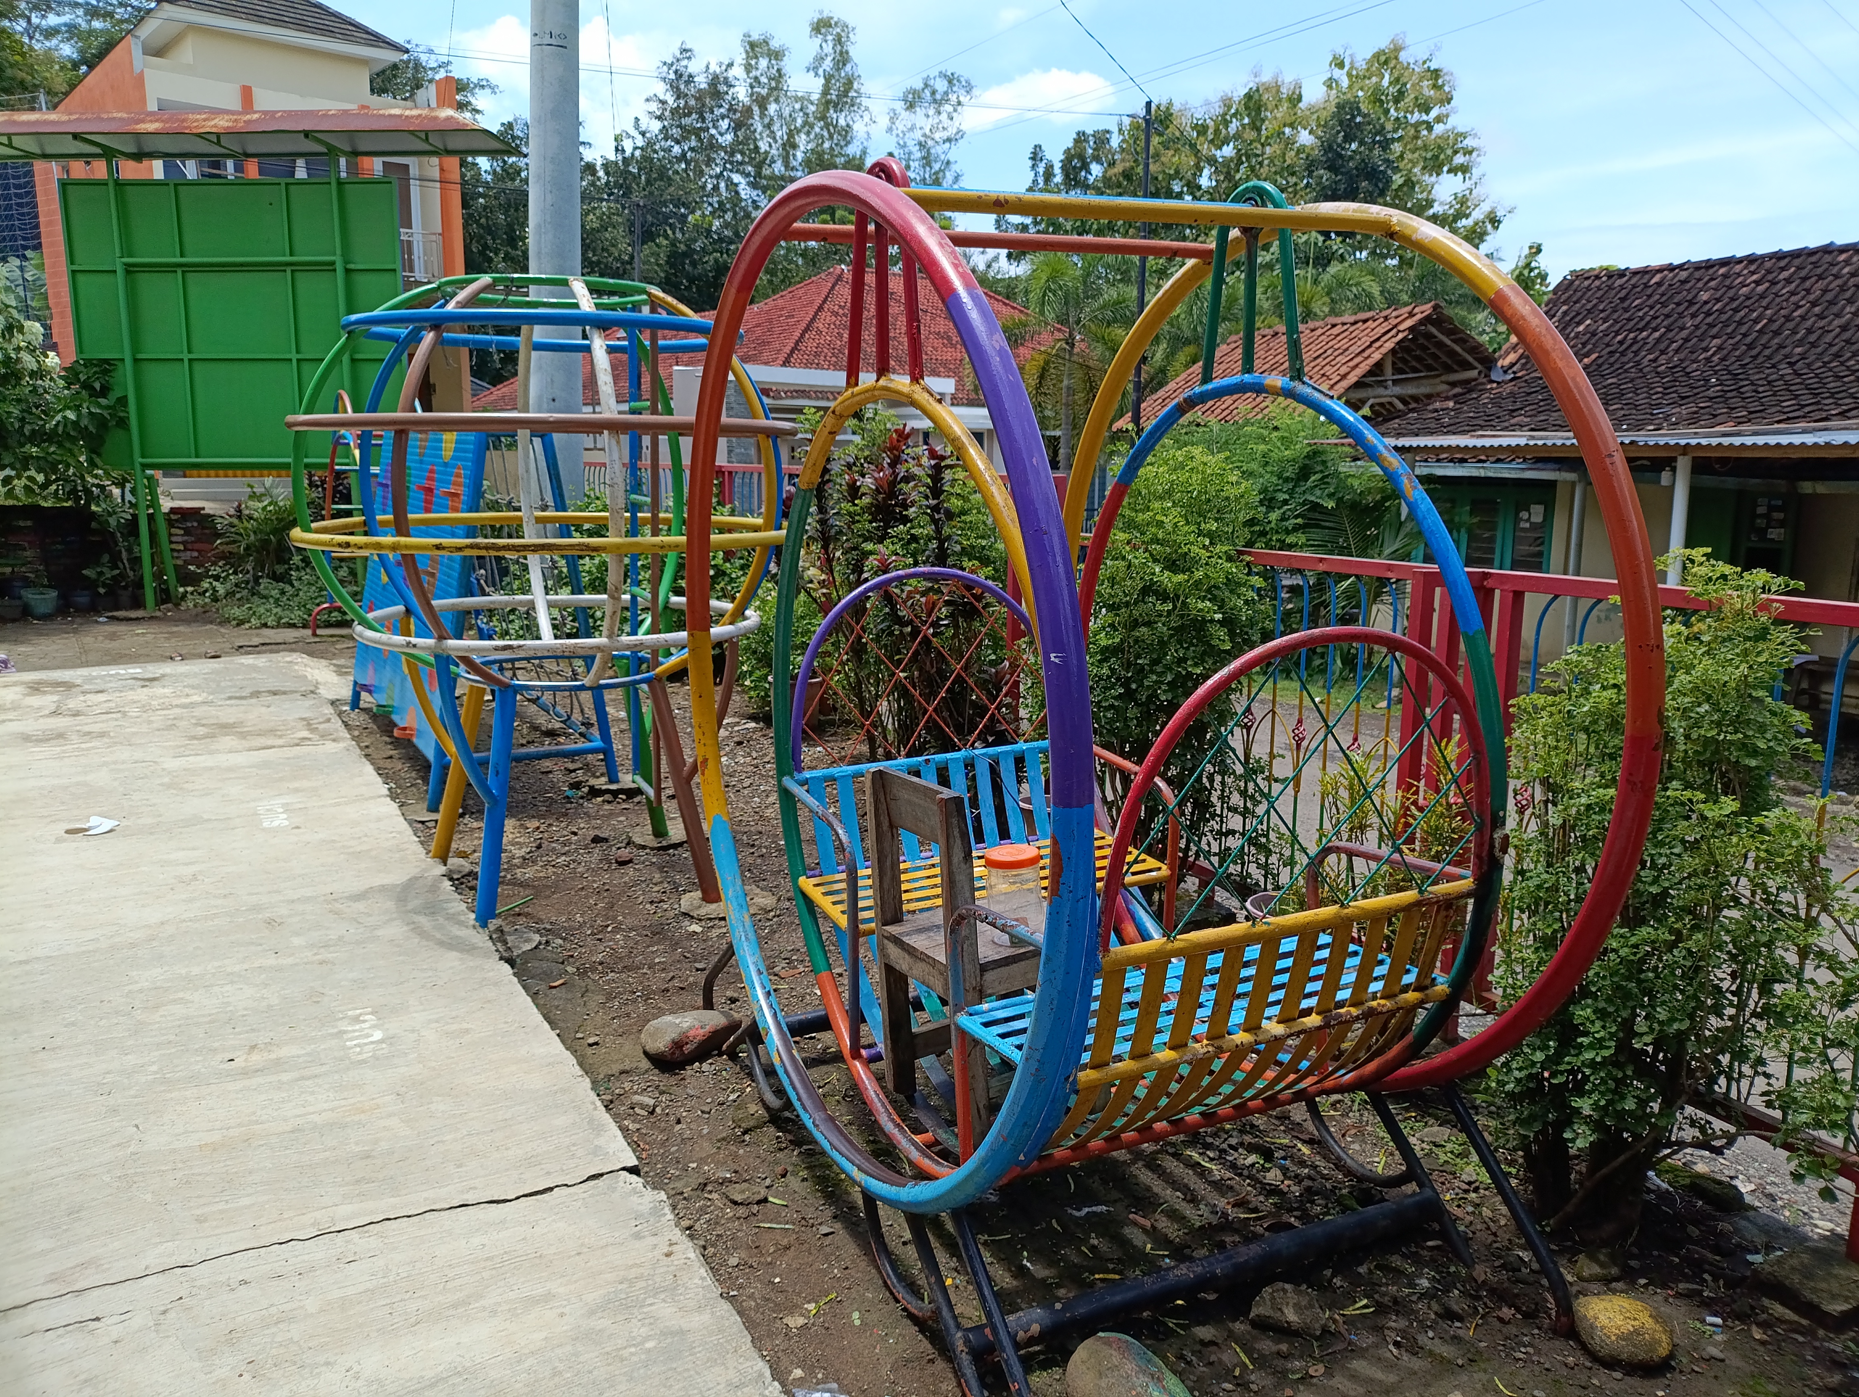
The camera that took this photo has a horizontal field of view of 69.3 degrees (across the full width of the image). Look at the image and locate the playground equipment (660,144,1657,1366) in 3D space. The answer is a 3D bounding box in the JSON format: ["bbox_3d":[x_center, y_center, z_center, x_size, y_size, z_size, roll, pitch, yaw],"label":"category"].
[{"bbox_3d":[0.258,-0.021,2.559,1.050,1.900,1.720,-5,12,-26],"label":"playground equipment"}]

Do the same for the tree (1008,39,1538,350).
[{"bbox_3d":[7.356,-8.672,29.917,12.000,11.160,10.000,3,11,13],"label":"tree"}]

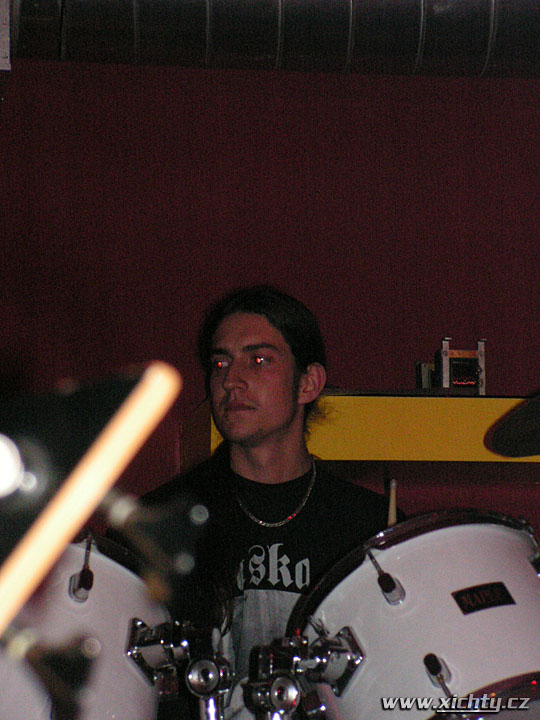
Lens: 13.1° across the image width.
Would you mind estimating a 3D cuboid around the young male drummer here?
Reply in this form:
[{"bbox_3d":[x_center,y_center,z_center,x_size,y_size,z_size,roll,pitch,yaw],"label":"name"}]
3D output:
[{"bbox_3d":[-0.030,0.540,3.330,0.600,1.300,0.700,-1,-4,12],"label":"young male drummer"}]

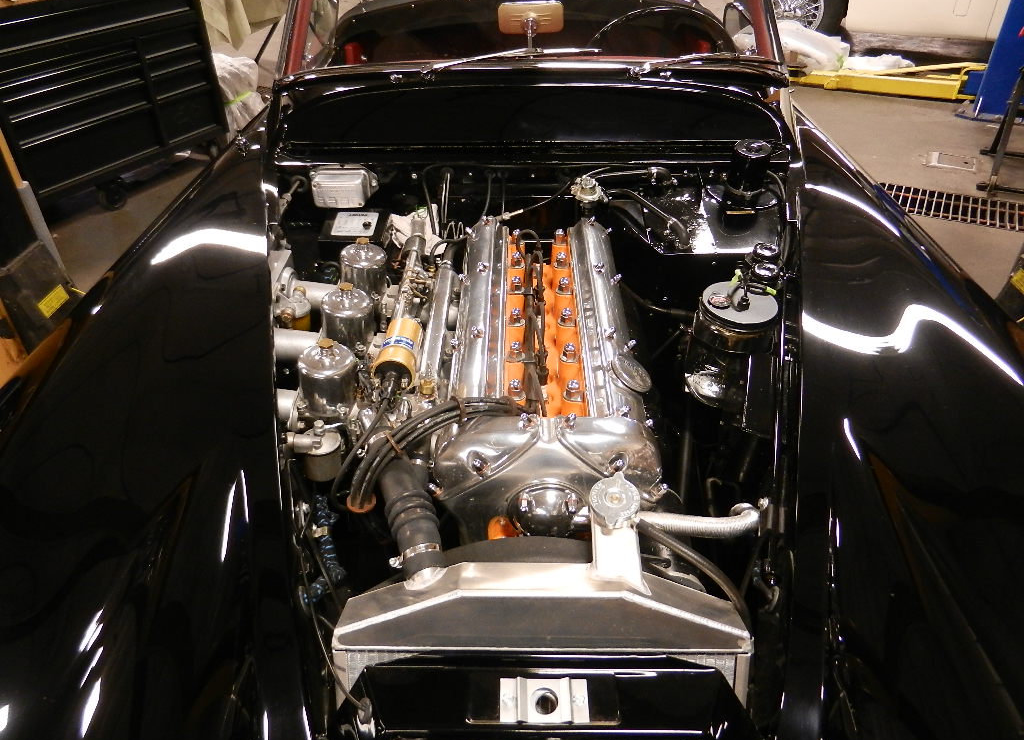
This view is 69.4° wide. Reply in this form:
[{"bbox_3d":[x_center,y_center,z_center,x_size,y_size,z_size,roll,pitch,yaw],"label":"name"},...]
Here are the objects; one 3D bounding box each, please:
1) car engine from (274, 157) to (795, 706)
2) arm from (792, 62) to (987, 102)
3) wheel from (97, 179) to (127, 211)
[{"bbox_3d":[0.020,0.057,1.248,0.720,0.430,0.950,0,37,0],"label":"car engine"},{"bbox_3d":[2.402,-1.879,4.725,1.220,0.180,0.230,9,38,11],"label":"arm"},{"bbox_3d":[-1.839,-0.806,3.414,0.050,0.132,0.128,16,40,20],"label":"wheel"}]

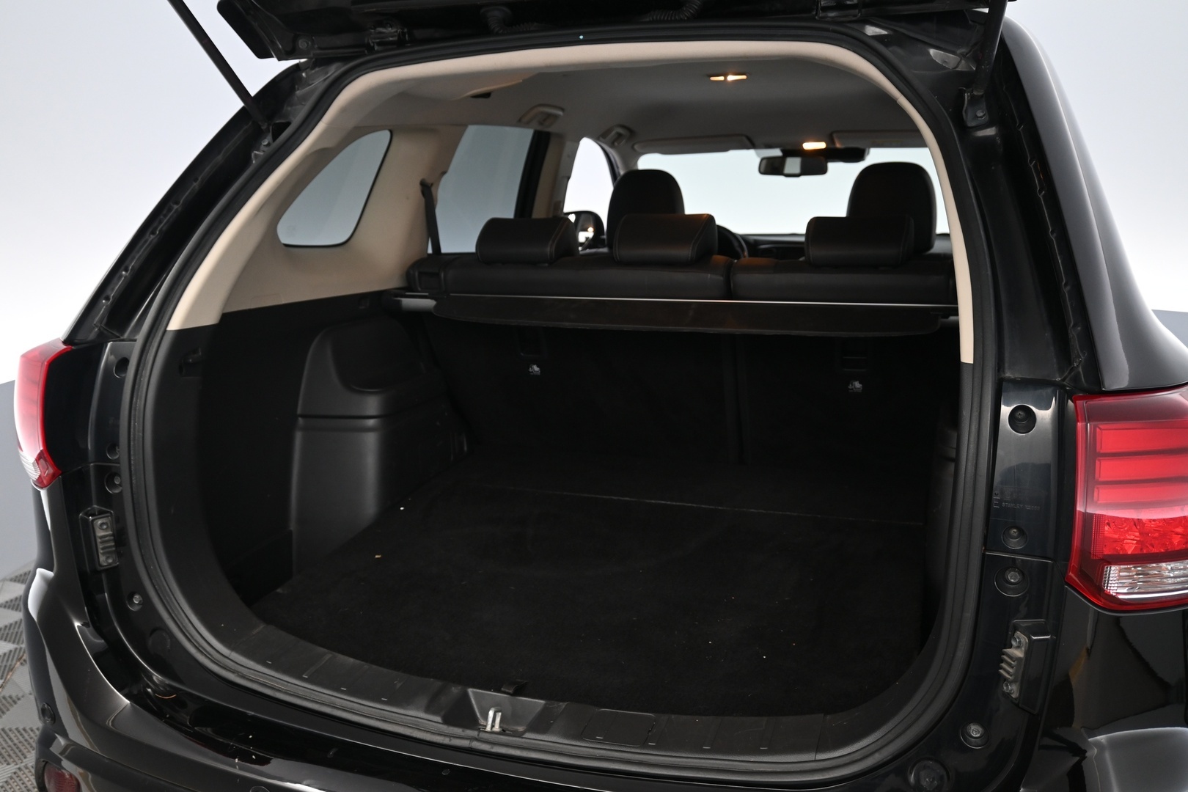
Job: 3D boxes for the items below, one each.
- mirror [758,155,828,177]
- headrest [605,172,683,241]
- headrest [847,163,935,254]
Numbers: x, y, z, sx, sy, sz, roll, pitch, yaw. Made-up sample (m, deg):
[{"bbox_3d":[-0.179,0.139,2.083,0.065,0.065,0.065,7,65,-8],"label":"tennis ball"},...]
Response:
[{"bbox_3d":[0.694,-0.804,3.351,0.250,0.073,0.045,7,16,31],"label":"mirror"},{"bbox_3d":[0.166,-0.578,2.989,0.250,0.245,0.130,3,15,19],"label":"headrest"},{"bbox_3d":[0.854,-0.540,2.748,0.250,0.245,0.130,3,15,19],"label":"headrest"}]

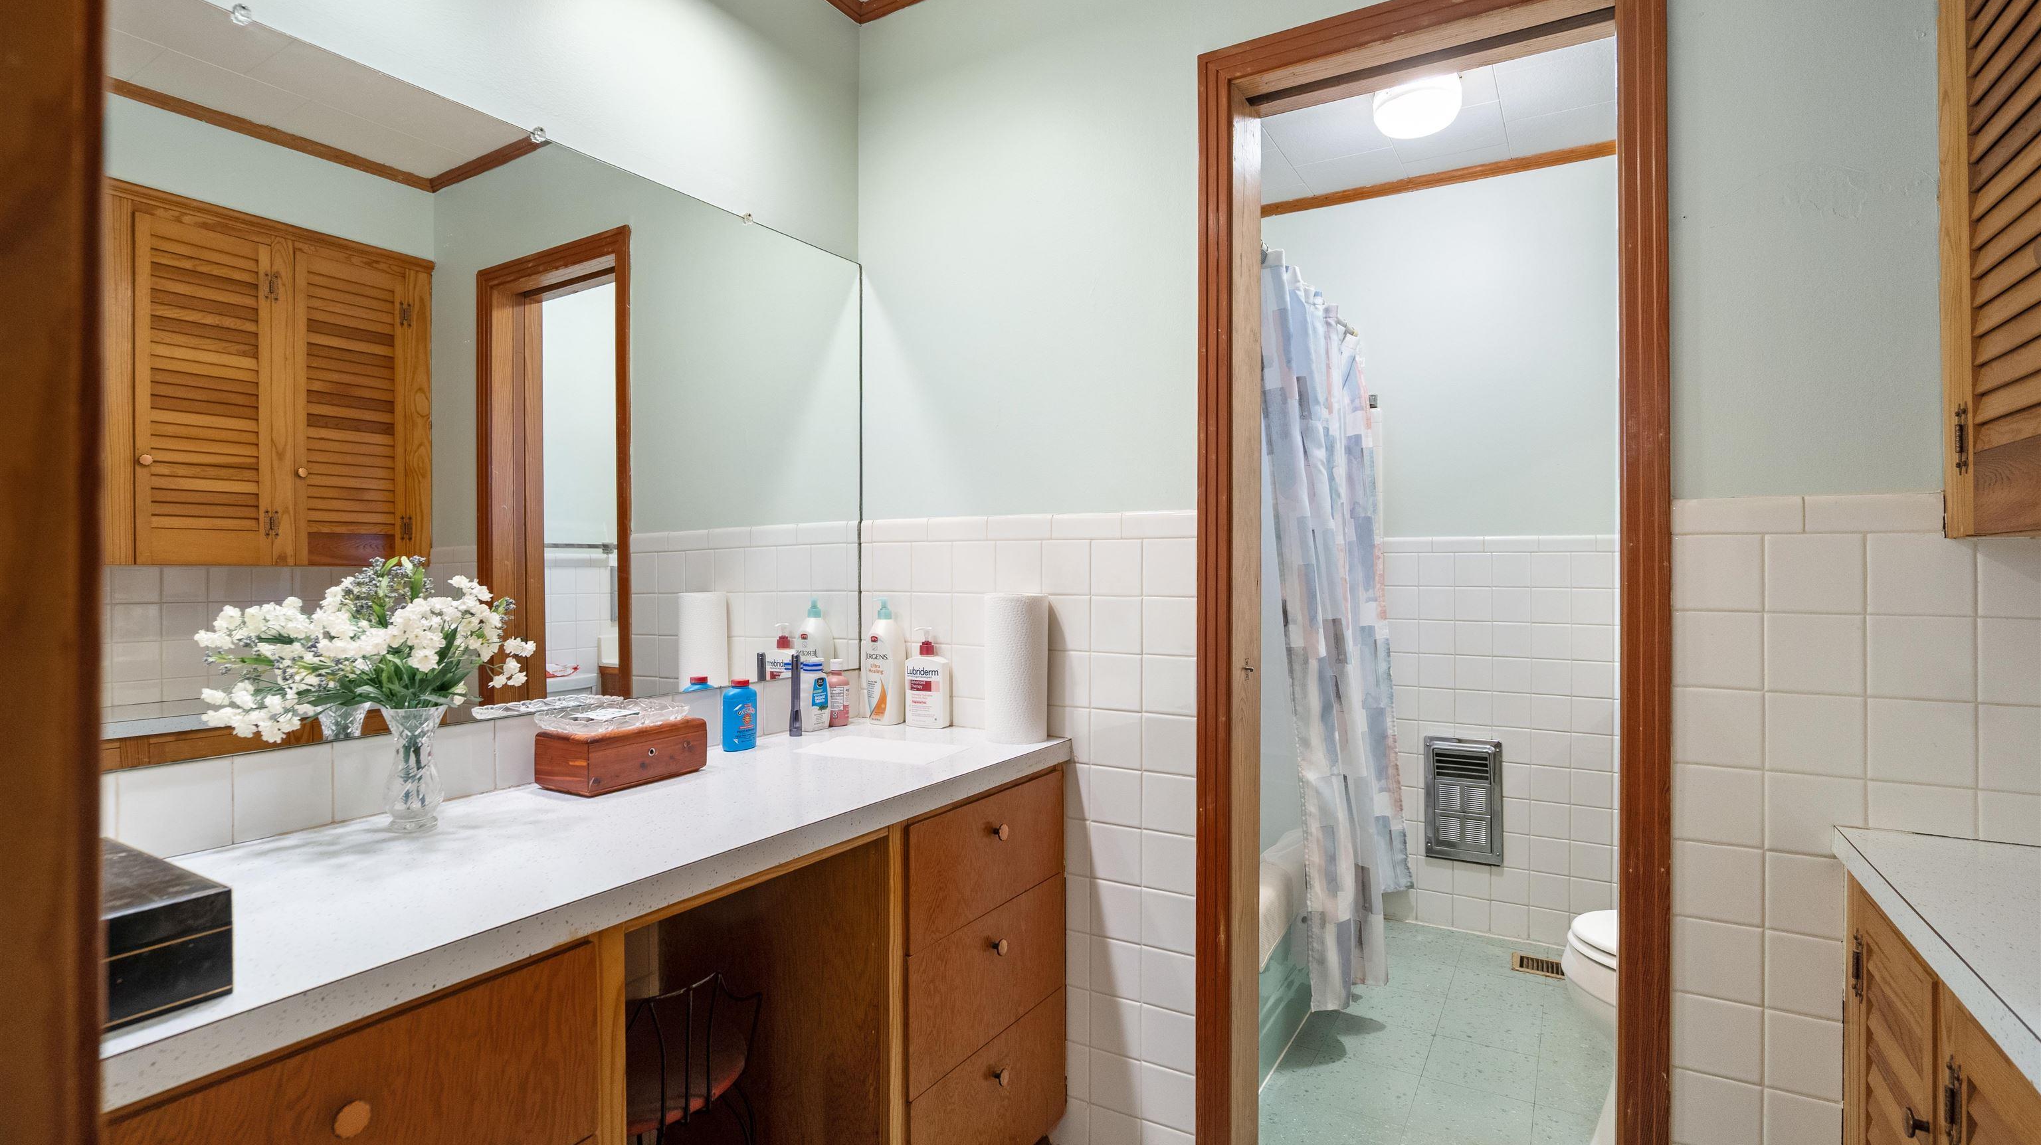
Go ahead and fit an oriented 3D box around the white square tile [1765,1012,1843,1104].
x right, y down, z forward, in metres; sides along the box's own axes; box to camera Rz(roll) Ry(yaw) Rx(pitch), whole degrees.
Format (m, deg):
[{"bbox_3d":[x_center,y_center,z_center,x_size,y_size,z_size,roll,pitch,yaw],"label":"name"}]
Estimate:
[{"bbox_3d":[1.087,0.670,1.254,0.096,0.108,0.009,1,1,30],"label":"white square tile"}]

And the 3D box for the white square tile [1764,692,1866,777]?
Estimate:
[{"bbox_3d":[1.092,0.224,1.249,0.106,0.108,0.010,0,0,29],"label":"white square tile"}]

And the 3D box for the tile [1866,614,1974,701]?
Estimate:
[{"bbox_3d":[1.184,0.113,1.196,0.108,0.108,0.009,1,1,30],"label":"tile"}]

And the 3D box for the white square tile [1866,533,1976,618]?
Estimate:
[{"bbox_3d":[1.183,0.003,1.195,0.108,0.108,0.009,1,1,30],"label":"white square tile"}]

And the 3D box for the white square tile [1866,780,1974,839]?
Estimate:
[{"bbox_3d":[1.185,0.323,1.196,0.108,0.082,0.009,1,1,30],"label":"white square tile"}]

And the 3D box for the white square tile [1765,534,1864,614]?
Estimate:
[{"bbox_3d":[1.105,0.002,1.264,0.108,0.110,0.009,0,0,29],"label":"white square tile"}]

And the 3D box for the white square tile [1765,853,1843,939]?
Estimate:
[{"bbox_3d":[1.089,0.445,1.250,0.100,0.108,0.010,0,0,29],"label":"white square tile"}]

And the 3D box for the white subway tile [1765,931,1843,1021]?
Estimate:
[{"bbox_3d":[1.105,0.562,1.264,0.107,0.110,0.010,0,0,29],"label":"white subway tile"}]

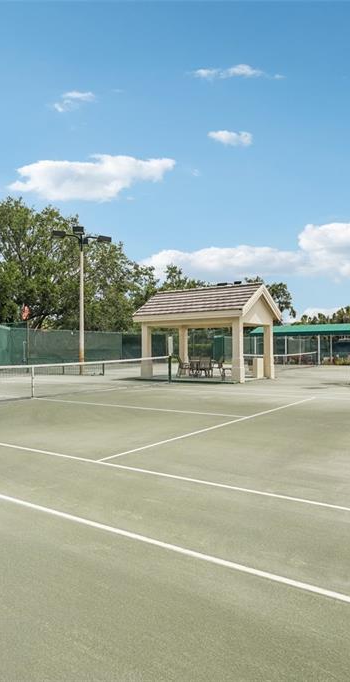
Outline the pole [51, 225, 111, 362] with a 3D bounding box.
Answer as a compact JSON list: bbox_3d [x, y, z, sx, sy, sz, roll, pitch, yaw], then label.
[{"bbox_3d":[-4.903,-1.962,24.089,2.100,7.450,2.700,-1,-1,35],"label":"pole"}]

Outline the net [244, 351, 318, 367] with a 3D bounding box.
[{"bbox_3d":[6.525,1.235,27.396,0.120,1.040,12.700,-1,-1,35],"label":"net"}]

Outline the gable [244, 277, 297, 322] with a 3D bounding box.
[{"bbox_3d":[3.395,-1.608,18.531,0.500,1.450,3.600,-1,-1,35],"label":"gable"}]

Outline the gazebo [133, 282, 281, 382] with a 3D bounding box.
[{"bbox_3d":[1.394,-0.319,19.909,5.350,3.950,3.650,-1,-1,35],"label":"gazebo"}]

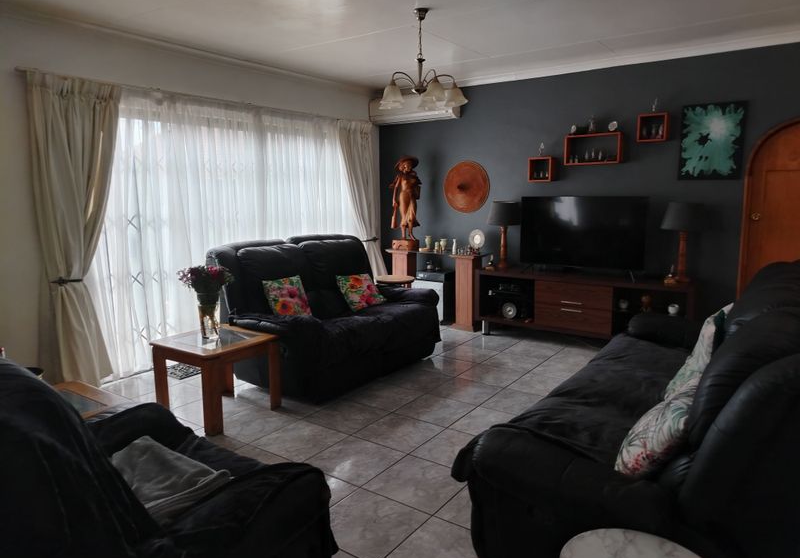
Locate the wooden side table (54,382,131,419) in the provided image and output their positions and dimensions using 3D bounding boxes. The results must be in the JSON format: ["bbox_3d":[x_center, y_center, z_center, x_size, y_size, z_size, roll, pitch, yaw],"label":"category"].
[{"bbox_3d":[-1.577,0.809,2.445,0.555,0.490,0.555,6,11,35],"label":"wooden side table"}]

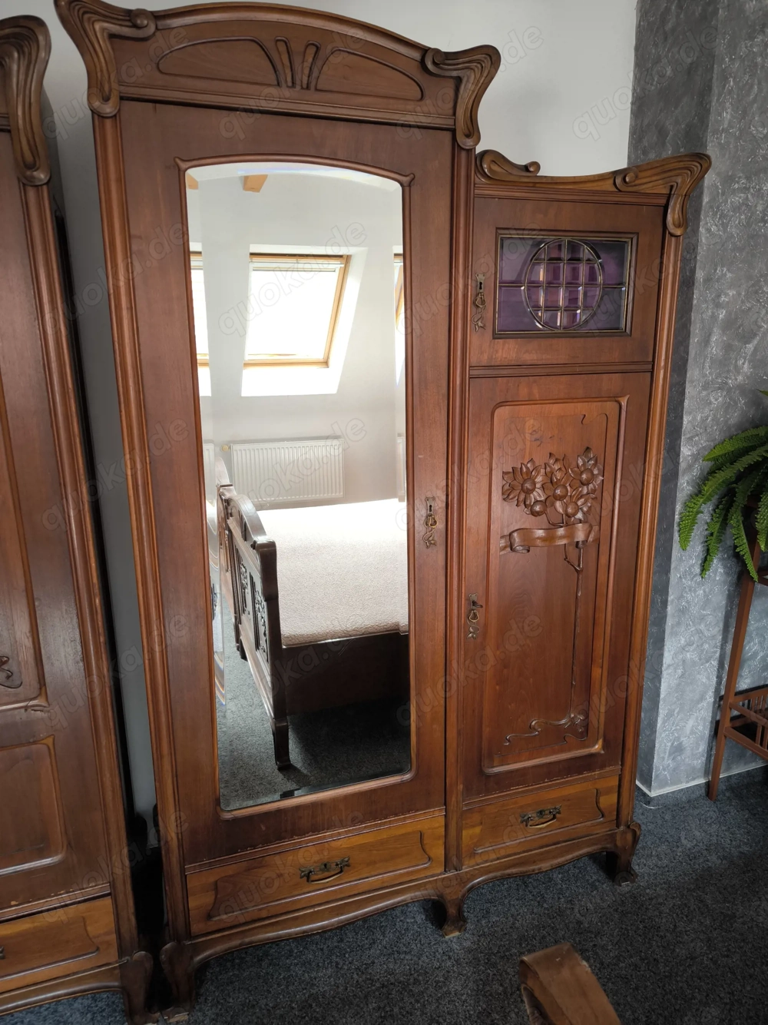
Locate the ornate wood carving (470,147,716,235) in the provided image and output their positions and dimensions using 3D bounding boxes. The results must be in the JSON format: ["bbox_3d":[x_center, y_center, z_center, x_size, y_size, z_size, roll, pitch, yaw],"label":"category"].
[{"bbox_3d":[0.478,-0.726,1.603,0.594,0.167,0.070,-5,14,-18],"label":"ornate wood carving"}]

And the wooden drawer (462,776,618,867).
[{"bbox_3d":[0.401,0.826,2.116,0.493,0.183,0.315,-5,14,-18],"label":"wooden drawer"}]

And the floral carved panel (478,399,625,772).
[{"bbox_3d":[0.430,0.203,1.819,0.386,0.987,0.035,-5,14,-18],"label":"floral carved panel"}]

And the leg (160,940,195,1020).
[{"bbox_3d":[-0.496,1.116,1.707,0.066,0.191,0.085,-5,14,-18],"label":"leg"}]

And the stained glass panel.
[{"bbox_3d":[0.418,-0.525,1.650,0.351,0.211,0.018,-5,14,-18],"label":"stained glass panel"}]

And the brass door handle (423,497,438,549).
[{"bbox_3d":[0.114,0.025,1.658,0.037,0.124,0.025,-5,14,-18],"label":"brass door handle"}]

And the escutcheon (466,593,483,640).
[{"bbox_3d":[0.229,0.259,1.751,0.037,0.124,0.030,-5,14,-18],"label":"escutcheon"}]

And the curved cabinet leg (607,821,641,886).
[{"bbox_3d":[0.715,1.014,2.101,0.076,0.177,0.085,-5,14,-18],"label":"curved cabinet leg"}]

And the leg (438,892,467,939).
[{"bbox_3d":[0.185,1.095,1.945,0.060,0.105,0.070,-5,14,-18],"label":"leg"}]

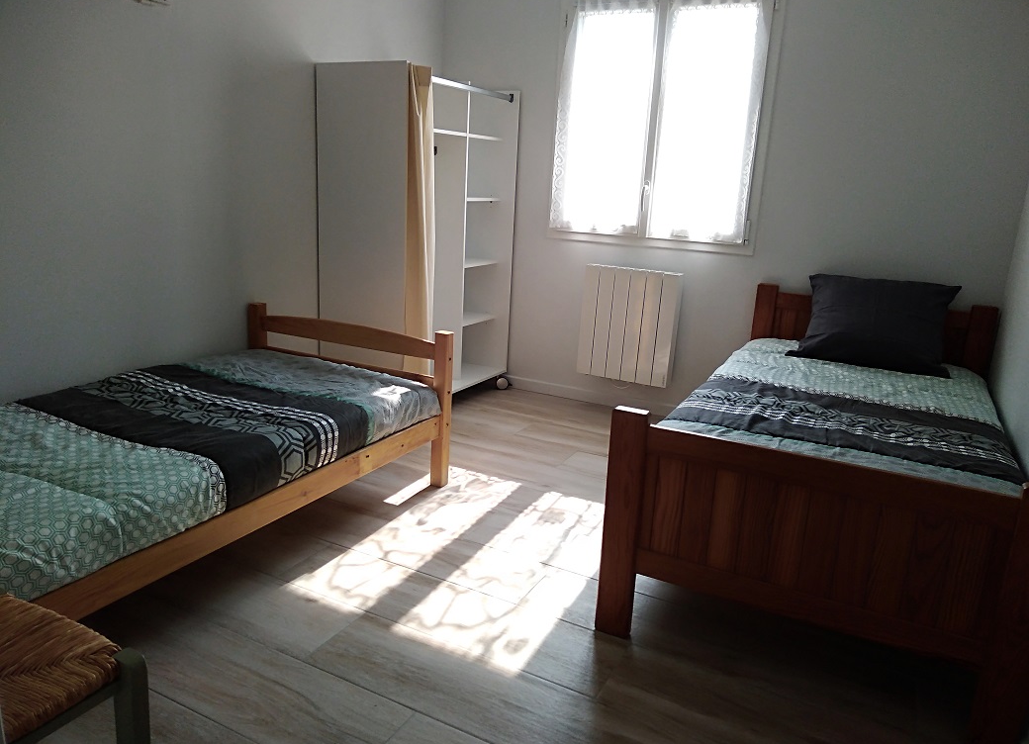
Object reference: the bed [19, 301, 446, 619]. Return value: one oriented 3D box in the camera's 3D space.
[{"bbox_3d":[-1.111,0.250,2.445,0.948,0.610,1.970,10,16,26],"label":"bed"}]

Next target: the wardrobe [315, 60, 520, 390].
[{"bbox_3d":[-0.438,-0.597,4.002,0.464,1.545,0.982,10,16,26],"label":"wardrobe"}]

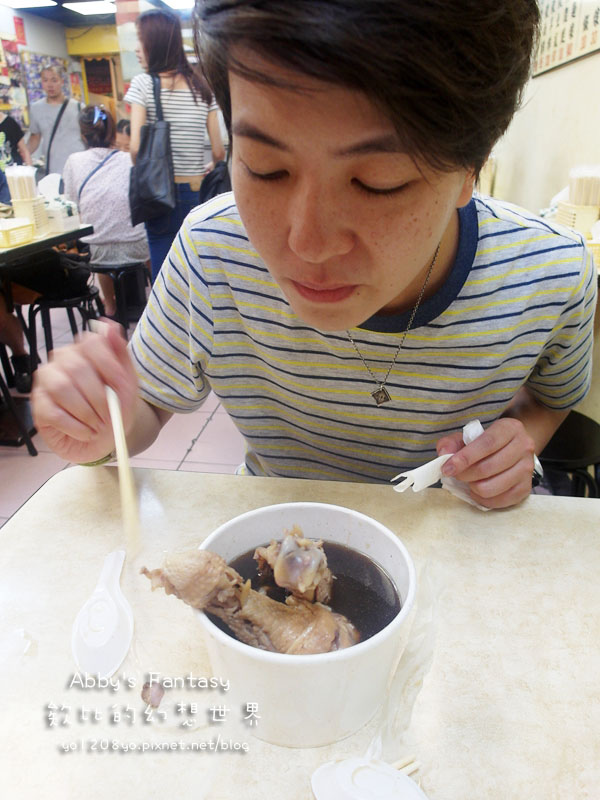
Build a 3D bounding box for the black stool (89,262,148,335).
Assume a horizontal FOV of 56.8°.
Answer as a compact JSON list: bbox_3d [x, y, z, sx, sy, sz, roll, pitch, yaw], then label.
[{"bbox_3d":[-1.010,-0.551,3.202,0.350,0.460,0.350,3,26,7],"label":"black stool"}]

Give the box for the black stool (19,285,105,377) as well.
[{"bbox_3d":[-1.070,-0.295,2.659,0.350,0.460,0.350,3,26,7],"label":"black stool"}]

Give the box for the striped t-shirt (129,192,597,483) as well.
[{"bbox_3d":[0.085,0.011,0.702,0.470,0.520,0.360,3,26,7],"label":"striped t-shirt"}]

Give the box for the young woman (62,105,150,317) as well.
[{"bbox_3d":[-1.010,-0.960,3.141,0.460,1.250,0.680,-3,25,-5],"label":"young woman"}]

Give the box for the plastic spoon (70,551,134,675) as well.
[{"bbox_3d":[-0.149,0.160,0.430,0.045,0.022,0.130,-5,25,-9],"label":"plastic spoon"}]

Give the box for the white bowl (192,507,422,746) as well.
[{"bbox_3d":[0.002,0.145,0.374,0.142,0.087,0.142,-1,25,0],"label":"white bowl"}]

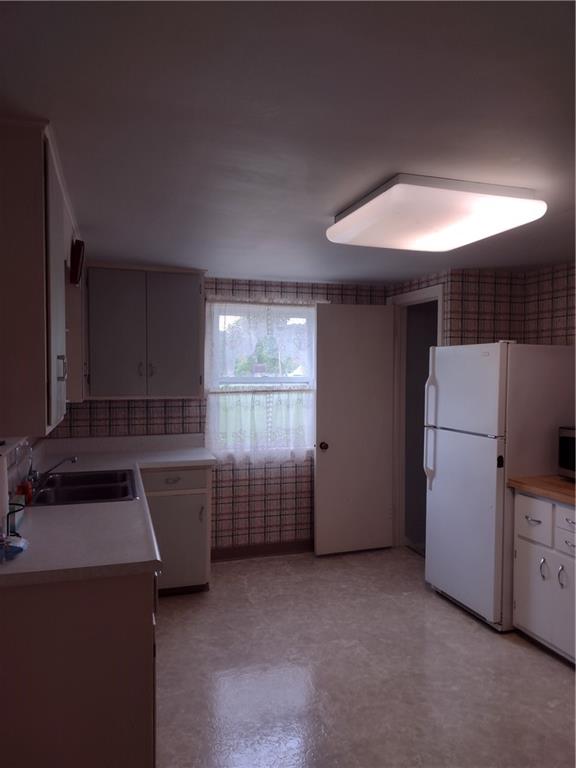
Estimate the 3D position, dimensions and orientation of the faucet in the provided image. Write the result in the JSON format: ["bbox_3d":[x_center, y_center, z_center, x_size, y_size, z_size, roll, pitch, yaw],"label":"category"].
[{"bbox_3d":[-1.207,0.462,3.081,0.230,0.135,0.200,0,2,-16],"label":"faucet"}]

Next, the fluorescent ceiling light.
[{"bbox_3d":[0.589,-0.702,2.515,0.660,0.115,0.710,0,2,-16],"label":"fluorescent ceiling light"}]

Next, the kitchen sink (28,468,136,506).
[{"bbox_3d":[-1.070,0.615,3.109,0.528,0.180,0.840,0,2,-16],"label":"kitchen sink"}]

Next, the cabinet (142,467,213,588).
[{"bbox_3d":[-0.832,0.975,4.246,0.490,0.870,0.635,0,2,-16],"label":"cabinet"}]

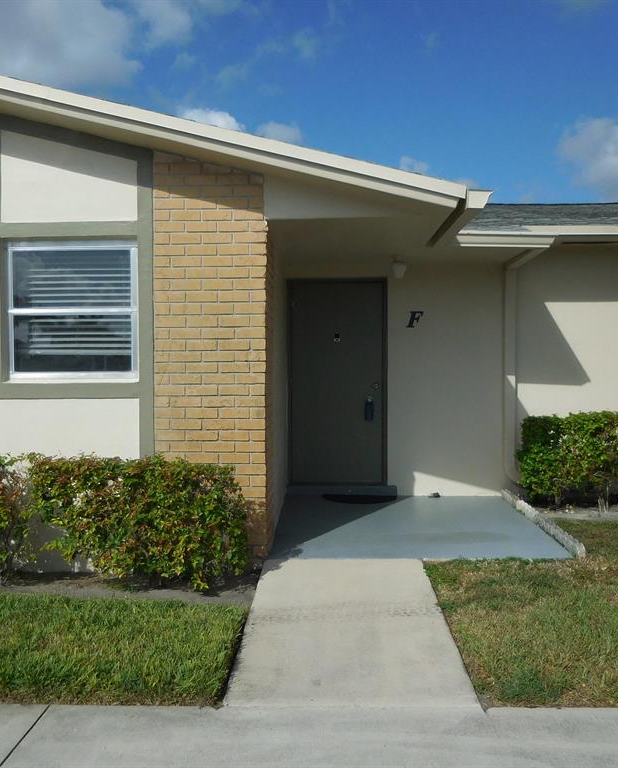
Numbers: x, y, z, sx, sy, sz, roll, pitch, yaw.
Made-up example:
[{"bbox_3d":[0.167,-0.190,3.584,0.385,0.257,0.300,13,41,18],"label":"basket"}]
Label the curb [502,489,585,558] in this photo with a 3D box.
[{"bbox_3d":[1.917,1.120,6.229,0.070,0.100,2.097,0,3,1],"label":"curb"}]

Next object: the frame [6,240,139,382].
[{"bbox_3d":[-1.680,-0.516,5.347,0.960,1.015,0.100,0,2,1],"label":"frame"}]

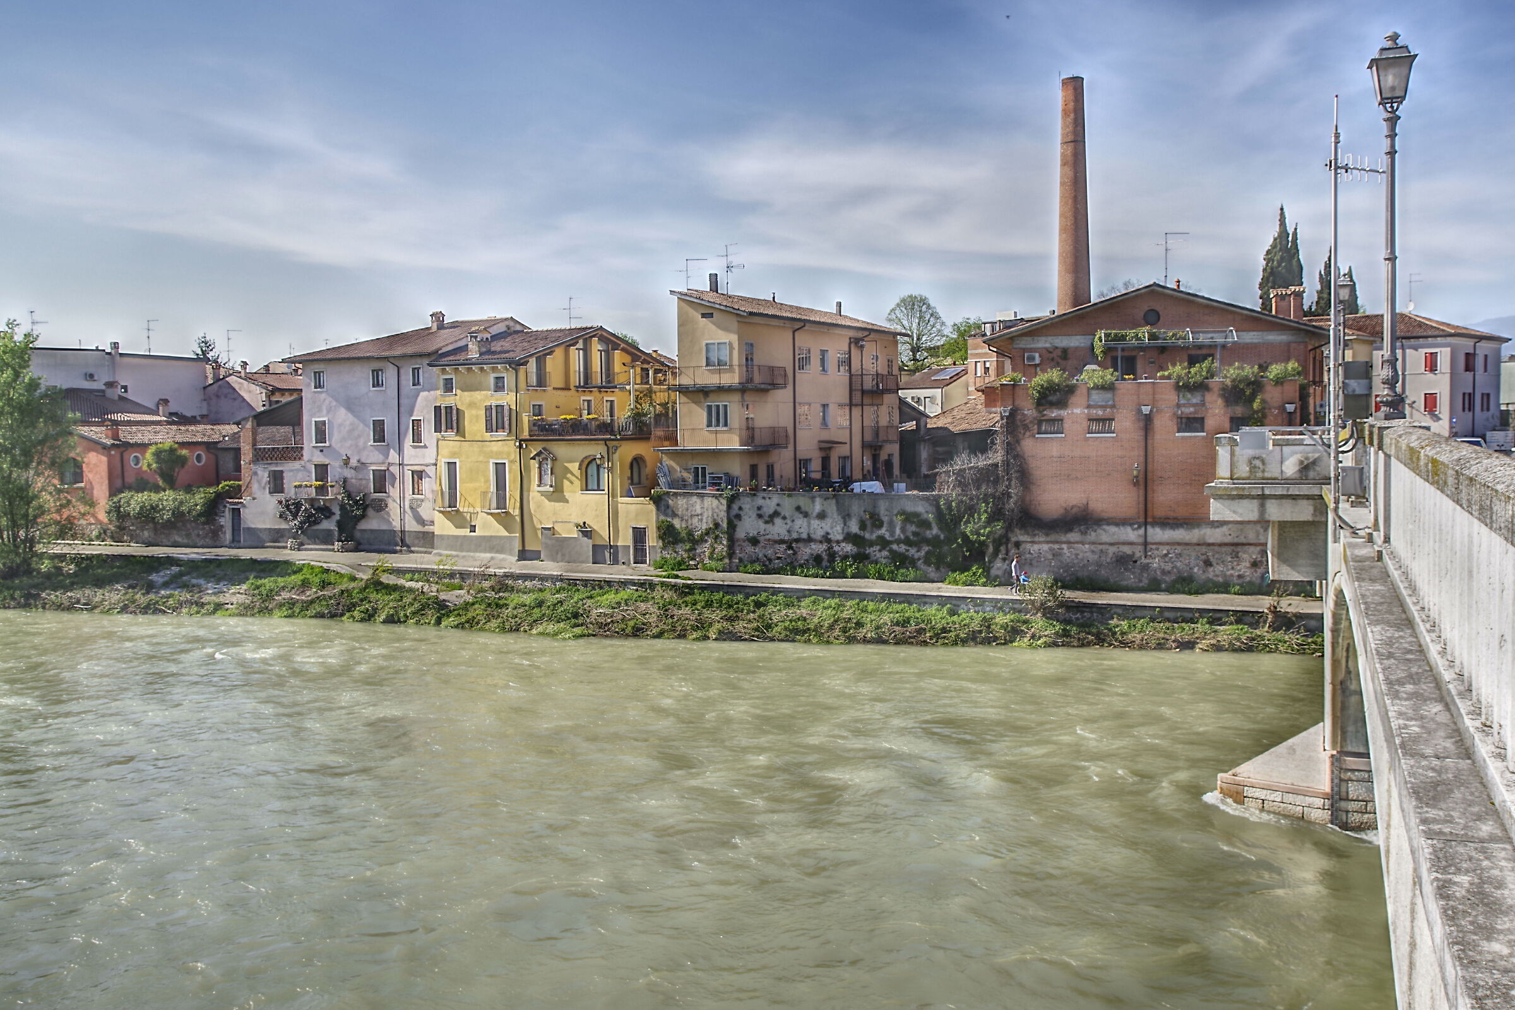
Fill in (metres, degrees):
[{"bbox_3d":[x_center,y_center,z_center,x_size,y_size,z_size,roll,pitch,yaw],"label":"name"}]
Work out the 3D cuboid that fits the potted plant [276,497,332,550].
[{"bbox_3d":[-27.933,1.155,85.769,3.300,3.150,1.300,1,3,18],"label":"potted plant"}]

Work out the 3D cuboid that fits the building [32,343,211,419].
[{"bbox_3d":[-56.843,-7.043,117.975,8.500,11.400,18.500,1,3,24],"label":"building"}]

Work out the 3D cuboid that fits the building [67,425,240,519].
[{"bbox_3d":[-43.015,-2.360,96.295,7.600,6.350,9.800,2,4,32],"label":"building"}]

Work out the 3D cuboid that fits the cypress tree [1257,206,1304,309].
[{"bbox_3d":[37.627,-12.300,99.504,3.400,18.700,3.400,0,3,0],"label":"cypress tree"}]

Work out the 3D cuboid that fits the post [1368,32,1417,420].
[{"bbox_3d":[5.867,-2.583,12.884,0.400,3.580,0.400,0,3,15],"label":"post"}]

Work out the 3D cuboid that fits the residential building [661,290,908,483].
[{"bbox_3d":[2.161,-6.515,81.071,6.500,11.300,19.500,1,3,31],"label":"residential building"}]

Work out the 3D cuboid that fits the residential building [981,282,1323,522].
[{"bbox_3d":[18.970,-5.020,67.336,15.200,10.750,15.000,0,3,14],"label":"residential building"}]

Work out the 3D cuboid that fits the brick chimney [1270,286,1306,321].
[{"bbox_3d":[25.537,-9.577,66.598,1.600,2.050,1.100,0,3,14],"label":"brick chimney"}]

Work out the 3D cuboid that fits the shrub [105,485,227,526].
[{"bbox_3d":[-37.785,0.049,88.913,8.600,2.650,1.900,0,3,14],"label":"shrub"}]

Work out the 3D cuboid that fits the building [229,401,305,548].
[{"bbox_3d":[-30.414,-2.231,89.997,5.500,9.400,5.600,1,3,20],"label":"building"}]

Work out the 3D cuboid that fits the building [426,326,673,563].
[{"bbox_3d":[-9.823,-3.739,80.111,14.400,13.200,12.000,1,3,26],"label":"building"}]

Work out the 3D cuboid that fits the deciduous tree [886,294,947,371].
[{"bbox_3d":[12.741,-10.182,111.624,5.200,13.500,5.200,0,3,0],"label":"deciduous tree"}]

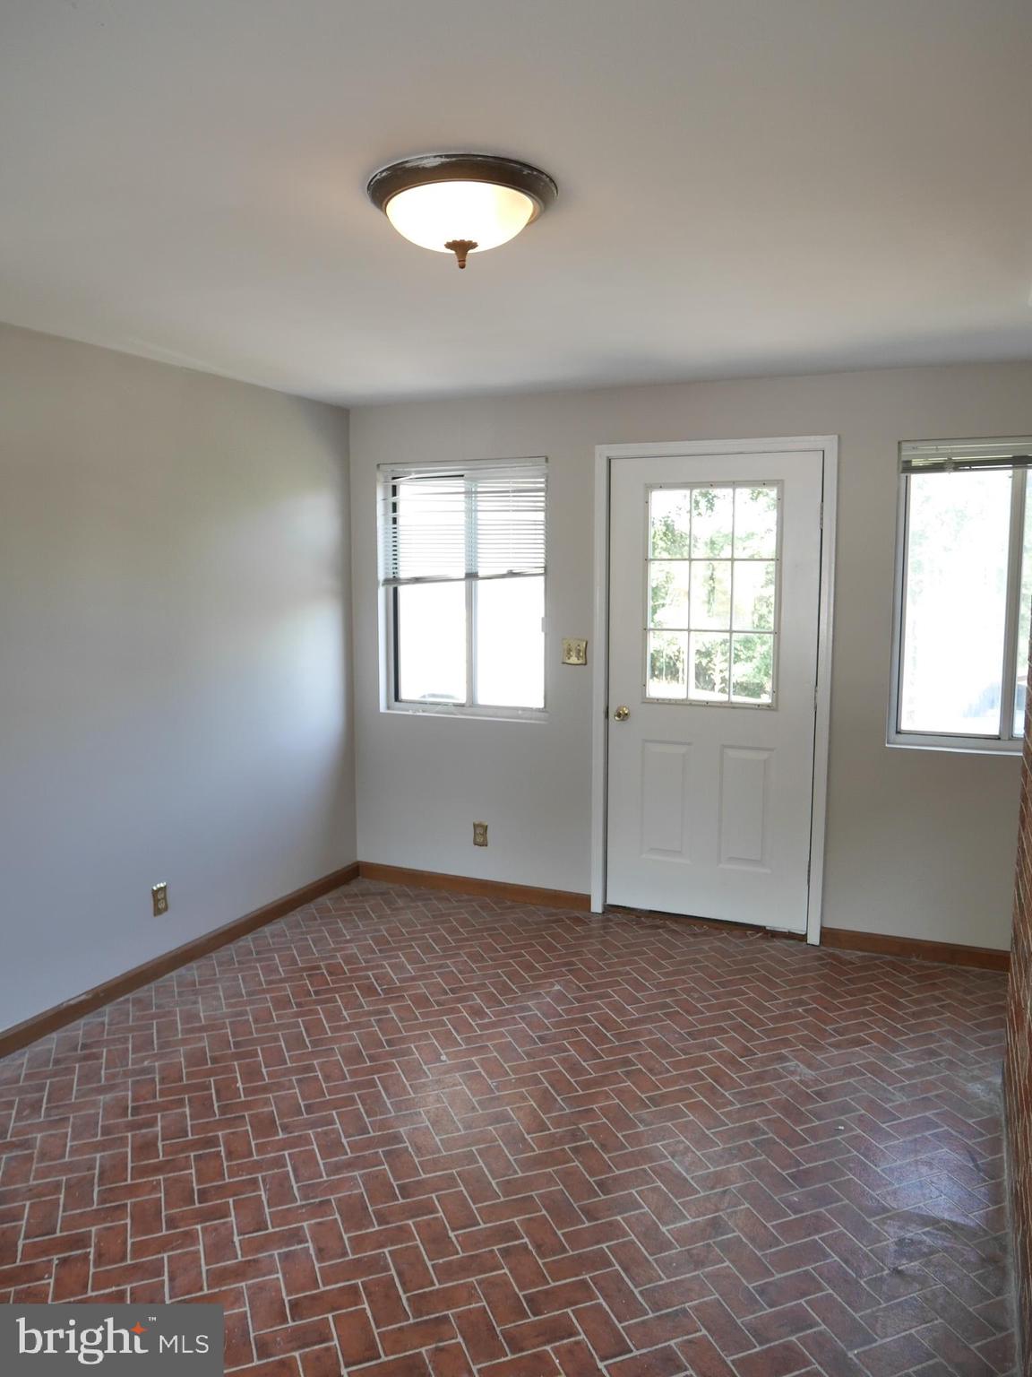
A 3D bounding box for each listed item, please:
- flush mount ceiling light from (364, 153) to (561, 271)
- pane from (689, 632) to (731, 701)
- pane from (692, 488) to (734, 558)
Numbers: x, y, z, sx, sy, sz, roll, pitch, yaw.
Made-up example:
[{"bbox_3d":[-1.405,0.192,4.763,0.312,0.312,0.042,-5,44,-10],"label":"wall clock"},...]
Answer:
[{"bbox_3d":[-0.111,-0.971,2.029,0.400,0.150,0.400,0,7,0],"label":"flush mount ceiling light"},{"bbox_3d":[0.854,-0.097,4.204,0.185,0.304,0.020,3,8,23],"label":"pane"},{"bbox_3d":[0.847,-0.713,4.113,0.177,0.288,0.030,3,7,24],"label":"pane"}]

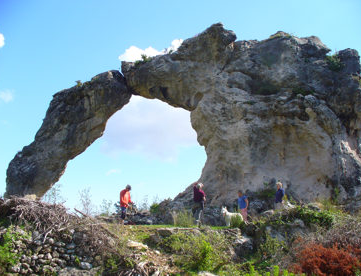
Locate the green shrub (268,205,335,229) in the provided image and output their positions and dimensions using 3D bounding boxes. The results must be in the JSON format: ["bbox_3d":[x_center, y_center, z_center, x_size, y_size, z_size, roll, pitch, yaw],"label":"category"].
[{"bbox_3d":[4.852,3.148,15.800,2.600,0.950,1.400,0,-11,0],"label":"green shrub"}]

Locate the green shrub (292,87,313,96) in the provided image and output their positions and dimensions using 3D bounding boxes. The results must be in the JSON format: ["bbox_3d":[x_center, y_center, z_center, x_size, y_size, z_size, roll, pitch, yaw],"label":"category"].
[{"bbox_3d":[6.441,-2.455,20.800,1.050,0.550,0.700,0,-11,0],"label":"green shrub"}]

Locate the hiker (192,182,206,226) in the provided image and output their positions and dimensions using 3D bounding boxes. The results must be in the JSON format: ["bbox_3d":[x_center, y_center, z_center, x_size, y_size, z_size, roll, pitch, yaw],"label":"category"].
[{"bbox_3d":[0.749,2.662,15.700,0.480,1.730,0.520,8,-14,-36],"label":"hiker"}]

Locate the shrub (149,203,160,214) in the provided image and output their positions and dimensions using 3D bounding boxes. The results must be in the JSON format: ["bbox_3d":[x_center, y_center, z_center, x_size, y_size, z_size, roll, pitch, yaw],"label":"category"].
[{"bbox_3d":[-1.208,3.288,18.300,0.570,0.580,0.500,0,-11,0],"label":"shrub"}]

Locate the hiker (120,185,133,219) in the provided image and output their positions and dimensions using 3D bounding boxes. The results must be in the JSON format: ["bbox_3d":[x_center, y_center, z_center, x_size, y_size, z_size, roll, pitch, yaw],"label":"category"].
[{"bbox_3d":[-2.261,2.797,16.500,0.500,1.660,0.500,-5,-12,23],"label":"hiker"}]

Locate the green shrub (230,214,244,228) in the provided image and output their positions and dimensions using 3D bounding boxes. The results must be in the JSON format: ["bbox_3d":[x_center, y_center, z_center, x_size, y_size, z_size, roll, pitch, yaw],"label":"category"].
[{"bbox_3d":[2.242,3.265,15.500,0.550,0.570,0.500,0,-11,0],"label":"green shrub"}]

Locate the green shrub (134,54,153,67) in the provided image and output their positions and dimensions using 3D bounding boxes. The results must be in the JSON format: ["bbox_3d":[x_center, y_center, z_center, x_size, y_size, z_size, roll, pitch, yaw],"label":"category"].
[{"bbox_3d":[-2.000,-4.190,21.300,0.950,0.650,0.700,0,-11,0],"label":"green shrub"}]

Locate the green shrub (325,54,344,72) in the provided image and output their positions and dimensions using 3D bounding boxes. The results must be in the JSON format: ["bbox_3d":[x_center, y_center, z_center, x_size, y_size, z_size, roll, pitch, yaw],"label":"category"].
[{"bbox_3d":[8.716,-4.217,22.300,1.100,1.000,0.900,0,-11,0],"label":"green shrub"}]

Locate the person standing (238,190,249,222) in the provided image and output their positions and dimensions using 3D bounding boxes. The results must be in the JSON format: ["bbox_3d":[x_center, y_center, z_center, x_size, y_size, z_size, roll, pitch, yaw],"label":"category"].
[{"bbox_3d":[2.878,3.175,18.000,0.380,1.600,0.500,8,-14,-36],"label":"person standing"}]

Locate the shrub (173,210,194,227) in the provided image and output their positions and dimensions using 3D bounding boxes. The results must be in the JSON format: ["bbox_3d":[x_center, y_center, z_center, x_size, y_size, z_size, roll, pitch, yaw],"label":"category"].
[{"bbox_3d":[0.119,3.148,15.600,0.860,0.740,0.700,0,-11,0],"label":"shrub"}]

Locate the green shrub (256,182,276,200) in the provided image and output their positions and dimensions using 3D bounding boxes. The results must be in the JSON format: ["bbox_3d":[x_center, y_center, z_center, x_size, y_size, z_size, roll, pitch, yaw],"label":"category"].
[{"bbox_3d":[4.259,2.634,19.400,1.050,0.880,0.850,0,-11,0],"label":"green shrub"}]

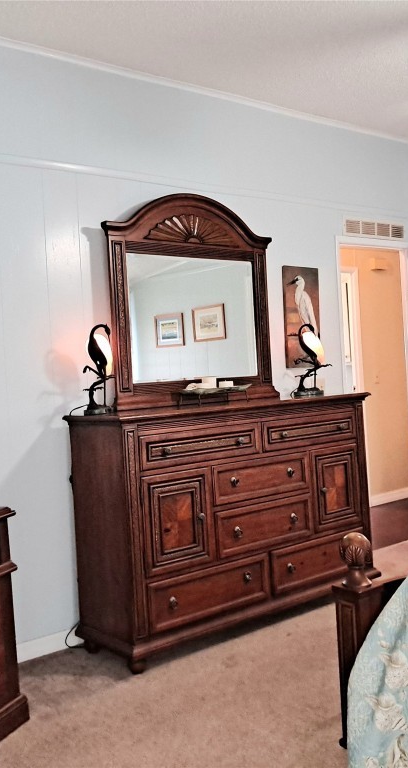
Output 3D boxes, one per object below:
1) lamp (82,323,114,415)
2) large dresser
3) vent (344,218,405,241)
[{"bbox_3d":[-0.482,-0.066,3.395,0.145,0.420,0.175,-3,1,42],"label":"lamp"},{"bbox_3d":[0.169,0.639,3.783,1.645,1.075,0.505,-4,1,-38],"label":"large dresser"},{"bbox_3d":[1.181,-1.044,5.018,0.640,0.110,0.030,-4,1,-38],"label":"vent"}]

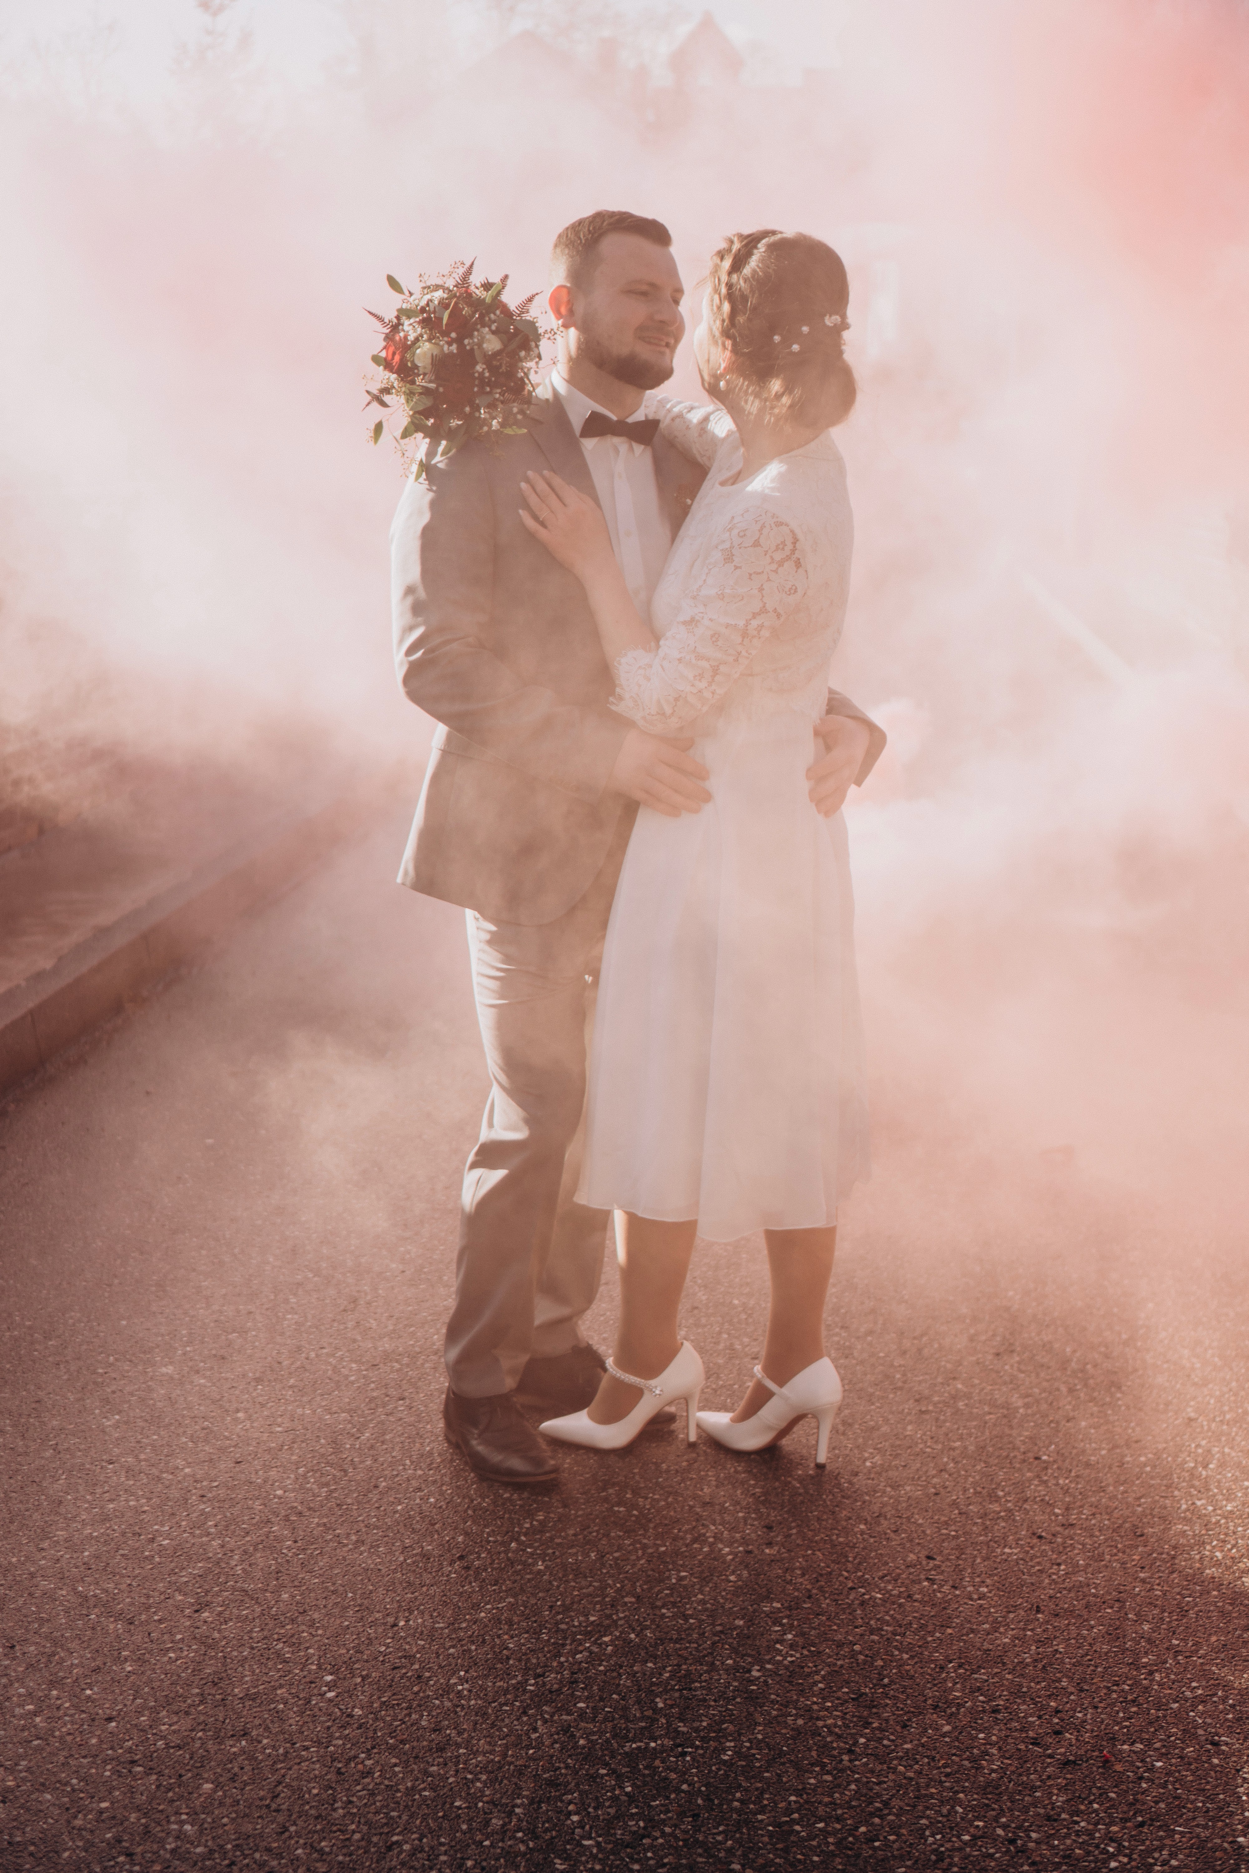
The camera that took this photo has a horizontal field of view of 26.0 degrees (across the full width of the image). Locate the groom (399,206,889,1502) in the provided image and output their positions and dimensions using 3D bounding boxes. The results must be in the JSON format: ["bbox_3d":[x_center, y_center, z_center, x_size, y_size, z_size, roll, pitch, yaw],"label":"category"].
[{"bbox_3d":[-0.010,-0.139,3.910,0.560,1.800,0.660,6,9,40],"label":"groom"}]

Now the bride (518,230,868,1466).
[{"bbox_3d":[0.095,-0.112,3.860,0.540,1.750,0.500,2,7,12],"label":"bride"}]

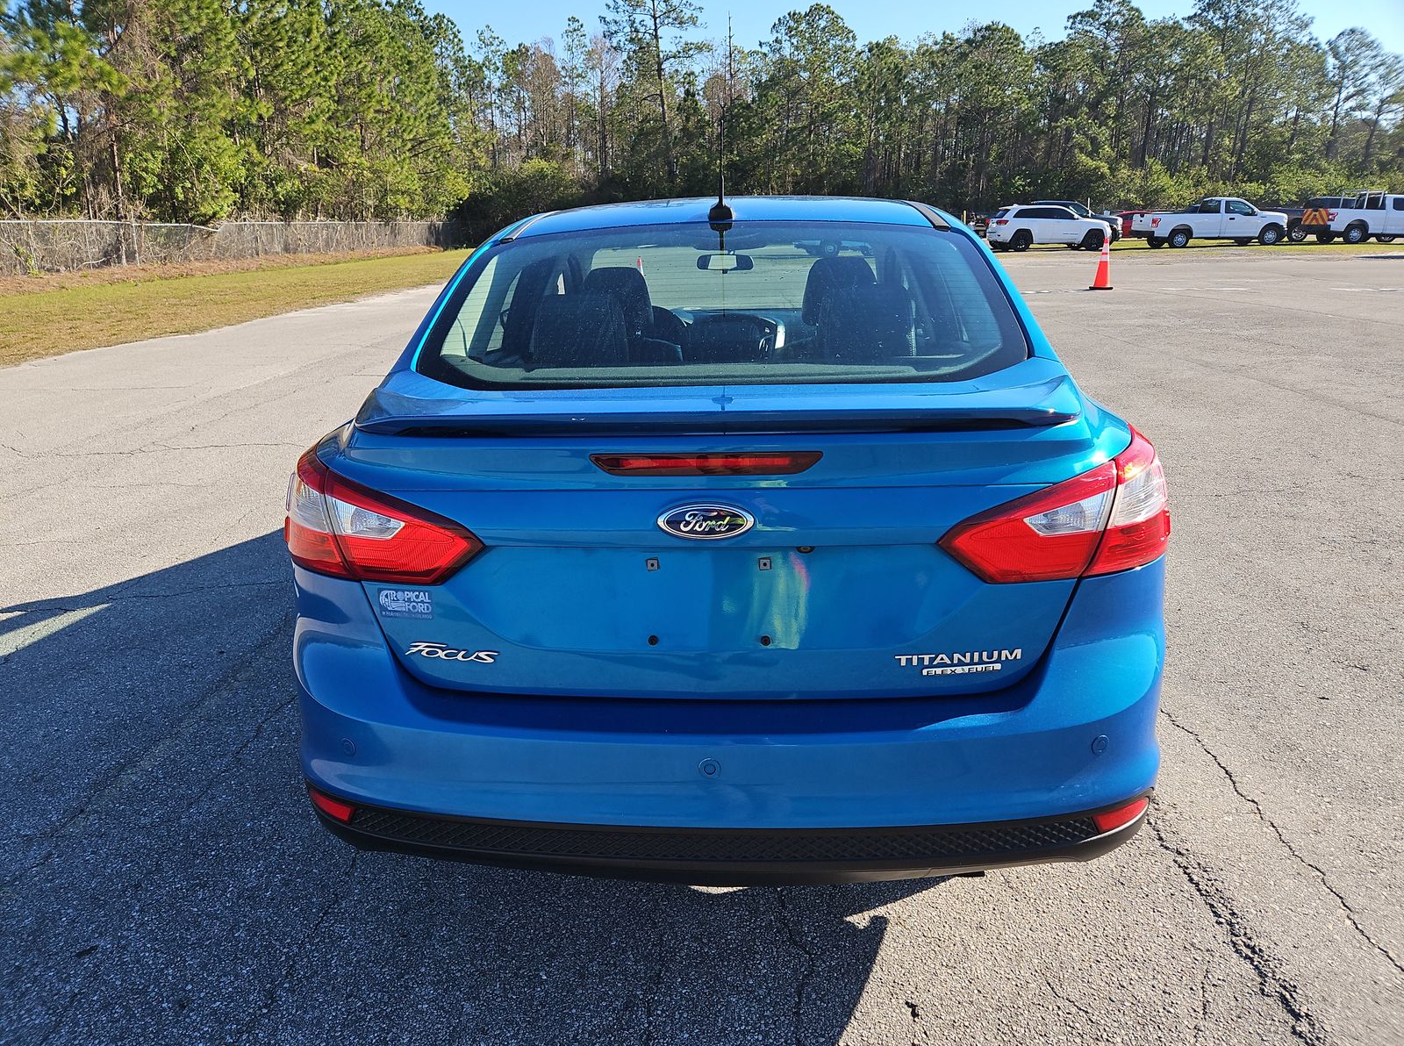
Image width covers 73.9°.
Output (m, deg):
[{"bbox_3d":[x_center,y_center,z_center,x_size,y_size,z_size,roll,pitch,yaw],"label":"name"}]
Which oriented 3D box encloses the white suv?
[{"bbox_3d":[14.131,-11.985,37.893,4.820,1.770,1.960,-2,18,-1],"label":"white suv"}]

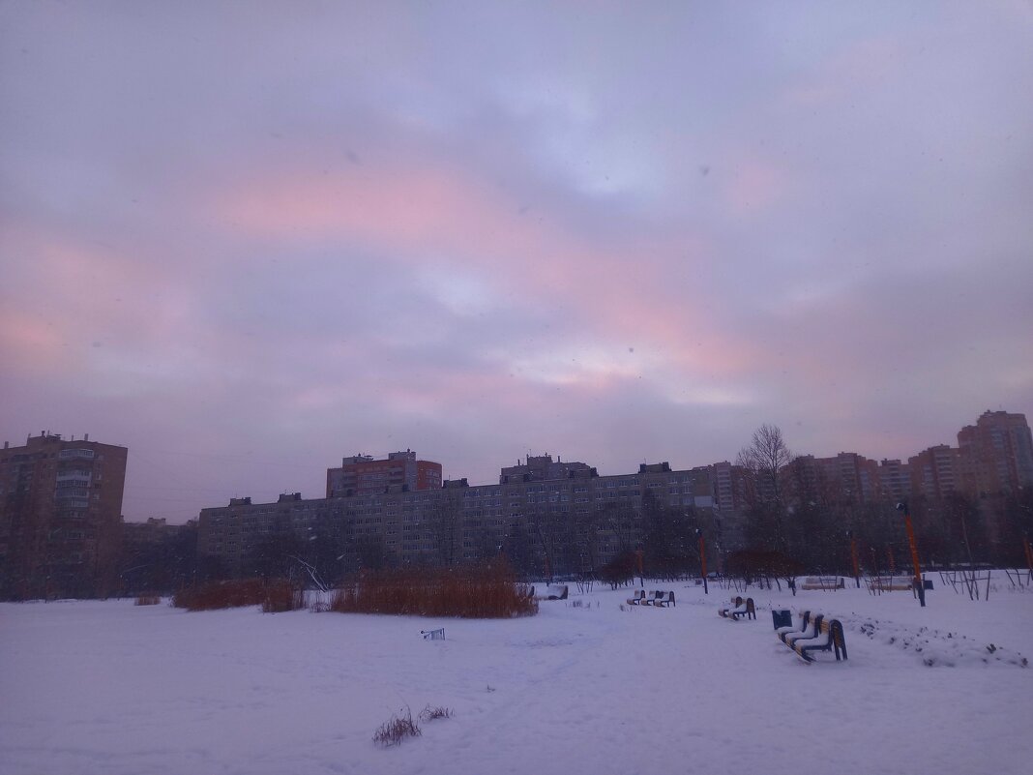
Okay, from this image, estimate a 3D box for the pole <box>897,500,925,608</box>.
[{"bbox_3d":[16.125,6.796,30.499,0.600,4.120,0.280,3,-15,-17],"label":"pole"}]

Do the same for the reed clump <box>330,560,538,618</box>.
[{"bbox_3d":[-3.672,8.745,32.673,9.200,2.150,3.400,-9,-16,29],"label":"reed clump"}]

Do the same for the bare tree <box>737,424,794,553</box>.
[{"bbox_3d":[32.084,14.707,95.018,6.400,19.400,6.200,-1,-14,0],"label":"bare tree"}]

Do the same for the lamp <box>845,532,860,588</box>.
[{"bbox_3d":[25.363,12.993,56.305,0.600,4.170,0.280,3,-15,-17],"label":"lamp"}]

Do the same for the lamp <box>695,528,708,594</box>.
[{"bbox_3d":[12.221,11.521,49.305,0.600,4.170,0.280,3,-15,-17],"label":"lamp"}]

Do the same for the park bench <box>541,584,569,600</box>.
[{"bbox_3d":[2.127,12.034,43.685,1.800,0.800,0.800,-9,-16,29],"label":"park bench"}]

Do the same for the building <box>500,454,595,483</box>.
[{"bbox_3d":[10.840,46.250,267.366,28.000,42.500,19.000,-7,-15,21],"label":"building"}]

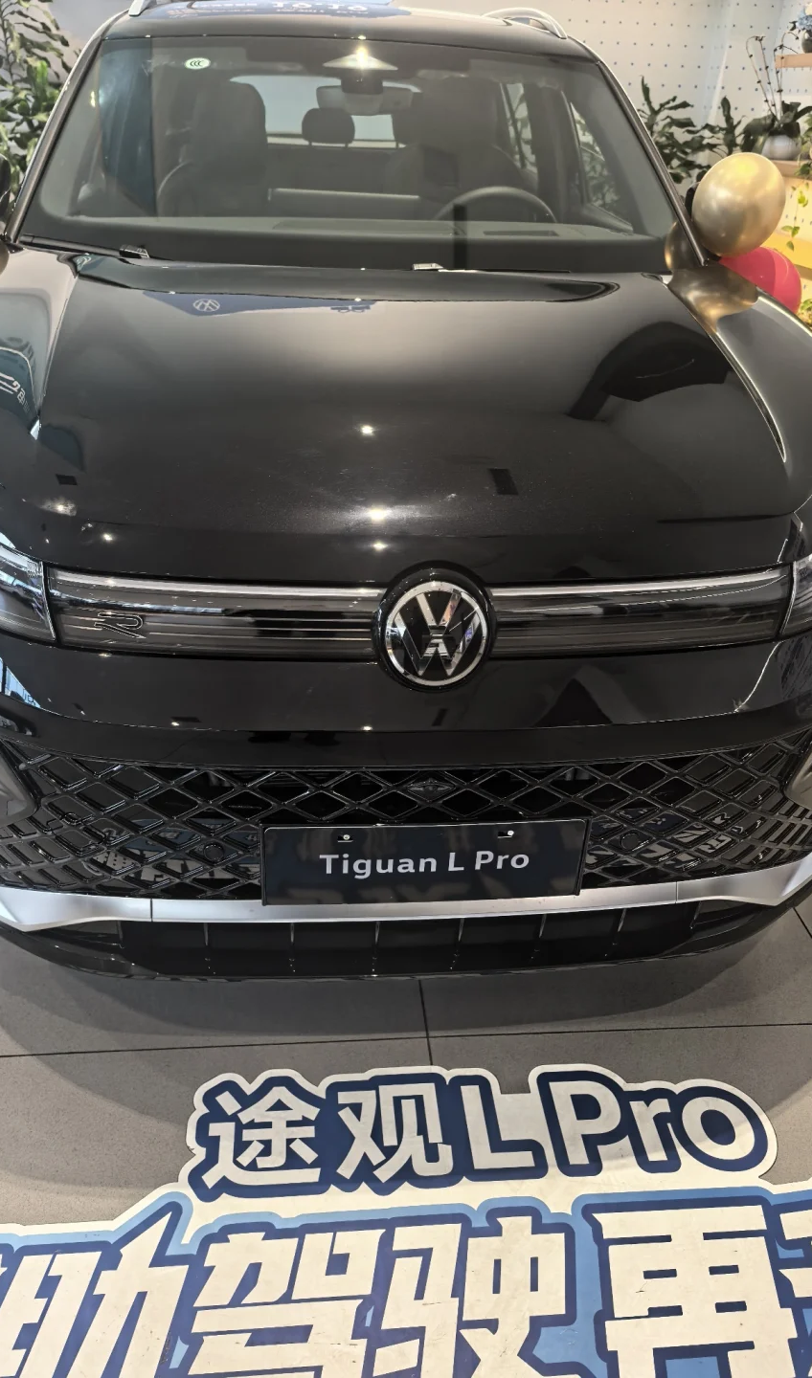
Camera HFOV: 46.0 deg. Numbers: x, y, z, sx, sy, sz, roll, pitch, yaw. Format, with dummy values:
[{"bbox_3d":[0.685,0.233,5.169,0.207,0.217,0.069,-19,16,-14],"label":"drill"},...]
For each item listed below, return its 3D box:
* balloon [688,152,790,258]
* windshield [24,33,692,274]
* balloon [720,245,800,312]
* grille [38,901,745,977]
[{"bbox_3d":[0.872,-1.265,2.500,0.250,0.270,0.250,-1,31,-6],"label":"balloon"},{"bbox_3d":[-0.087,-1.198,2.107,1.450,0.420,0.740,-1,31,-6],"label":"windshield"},{"bbox_3d":[0.963,-1.102,2.633,0.240,0.250,0.240,-1,31,-6],"label":"balloon"},{"bbox_3d":[0.009,0.366,1.475,1.100,0.140,0.120,-1,31,-6],"label":"grille"}]

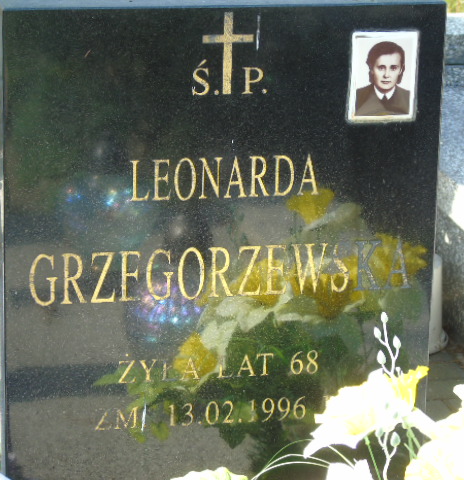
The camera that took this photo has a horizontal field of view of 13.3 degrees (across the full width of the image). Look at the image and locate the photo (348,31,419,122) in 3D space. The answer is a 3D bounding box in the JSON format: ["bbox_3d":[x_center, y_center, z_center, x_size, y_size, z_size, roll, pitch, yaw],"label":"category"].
[{"bbox_3d":[0.193,-0.204,2.510,0.090,0.117,0.010,-2,15,-14],"label":"photo"}]

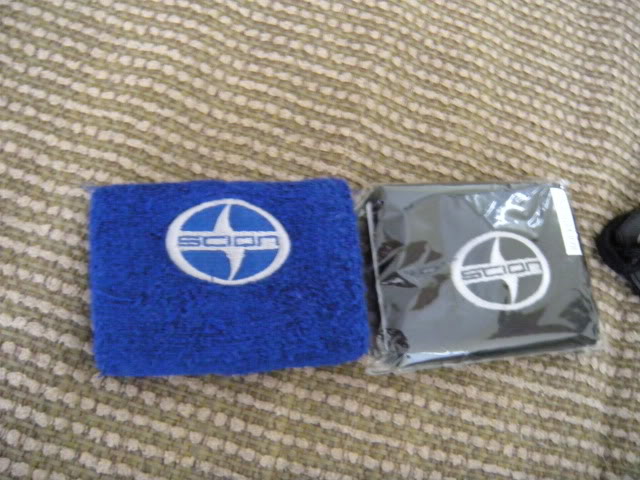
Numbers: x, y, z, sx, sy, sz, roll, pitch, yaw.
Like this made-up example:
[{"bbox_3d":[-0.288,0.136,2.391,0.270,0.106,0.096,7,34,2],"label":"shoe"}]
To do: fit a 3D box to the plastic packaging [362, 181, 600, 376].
[{"bbox_3d":[0.062,0.012,0.259,0.088,0.016,0.070,-1,71,-11],"label":"plastic packaging"}]

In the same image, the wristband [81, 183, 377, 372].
[{"bbox_3d":[-0.033,0.012,0.243,0.098,0.016,0.069,-2,72,-11],"label":"wristband"}]

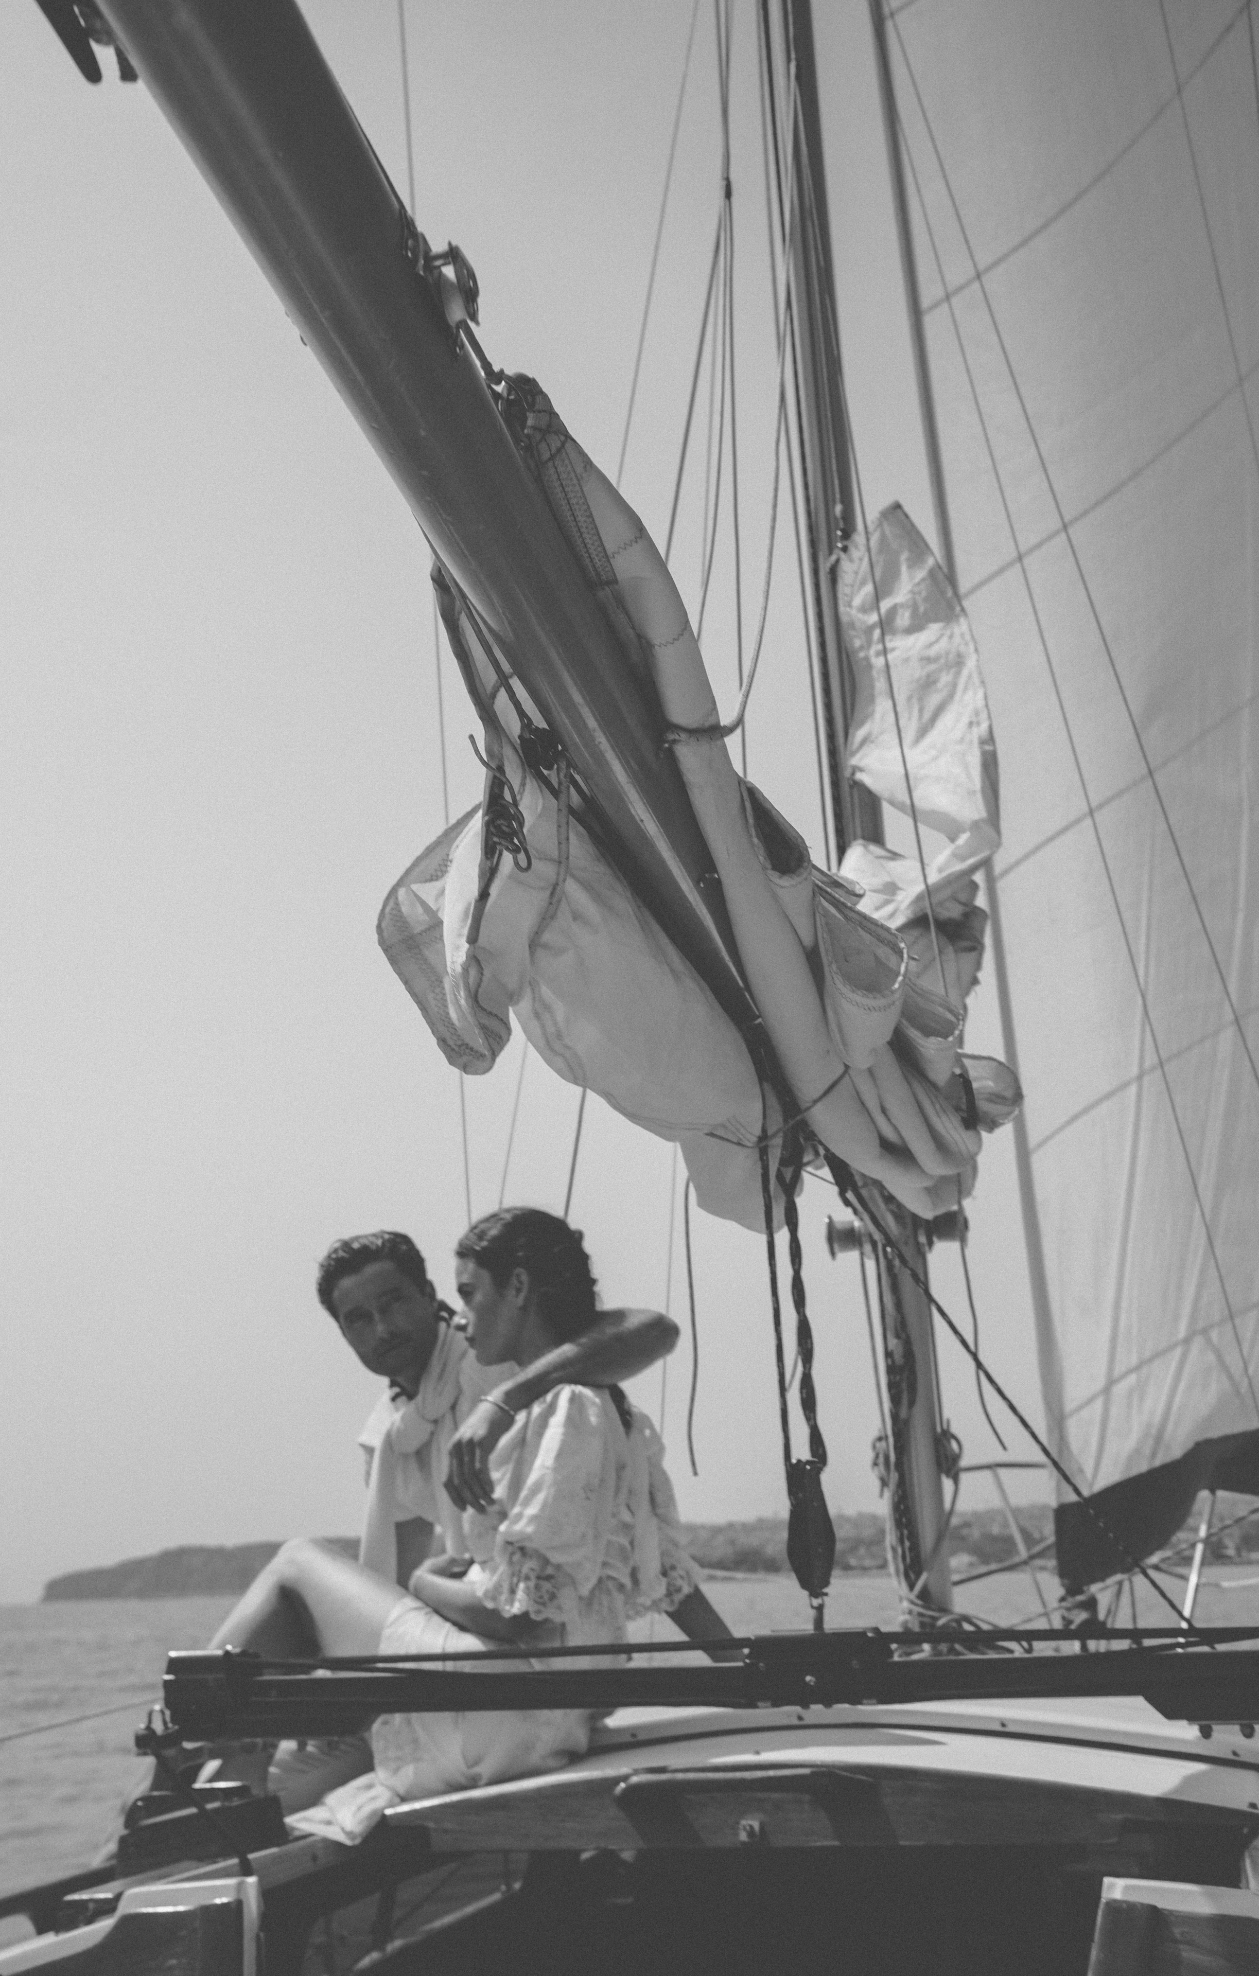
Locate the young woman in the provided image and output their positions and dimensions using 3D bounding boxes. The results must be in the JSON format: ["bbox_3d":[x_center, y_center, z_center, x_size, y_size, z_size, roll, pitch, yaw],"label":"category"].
[{"bbox_3d":[-0.244,0.795,2.700,0.770,0.860,0.500,-7,-19,15],"label":"young woman"}]

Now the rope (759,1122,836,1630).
[{"bbox_3d":[0.219,0.489,2.345,0.075,0.640,0.065,-7,-18,16],"label":"rope"}]

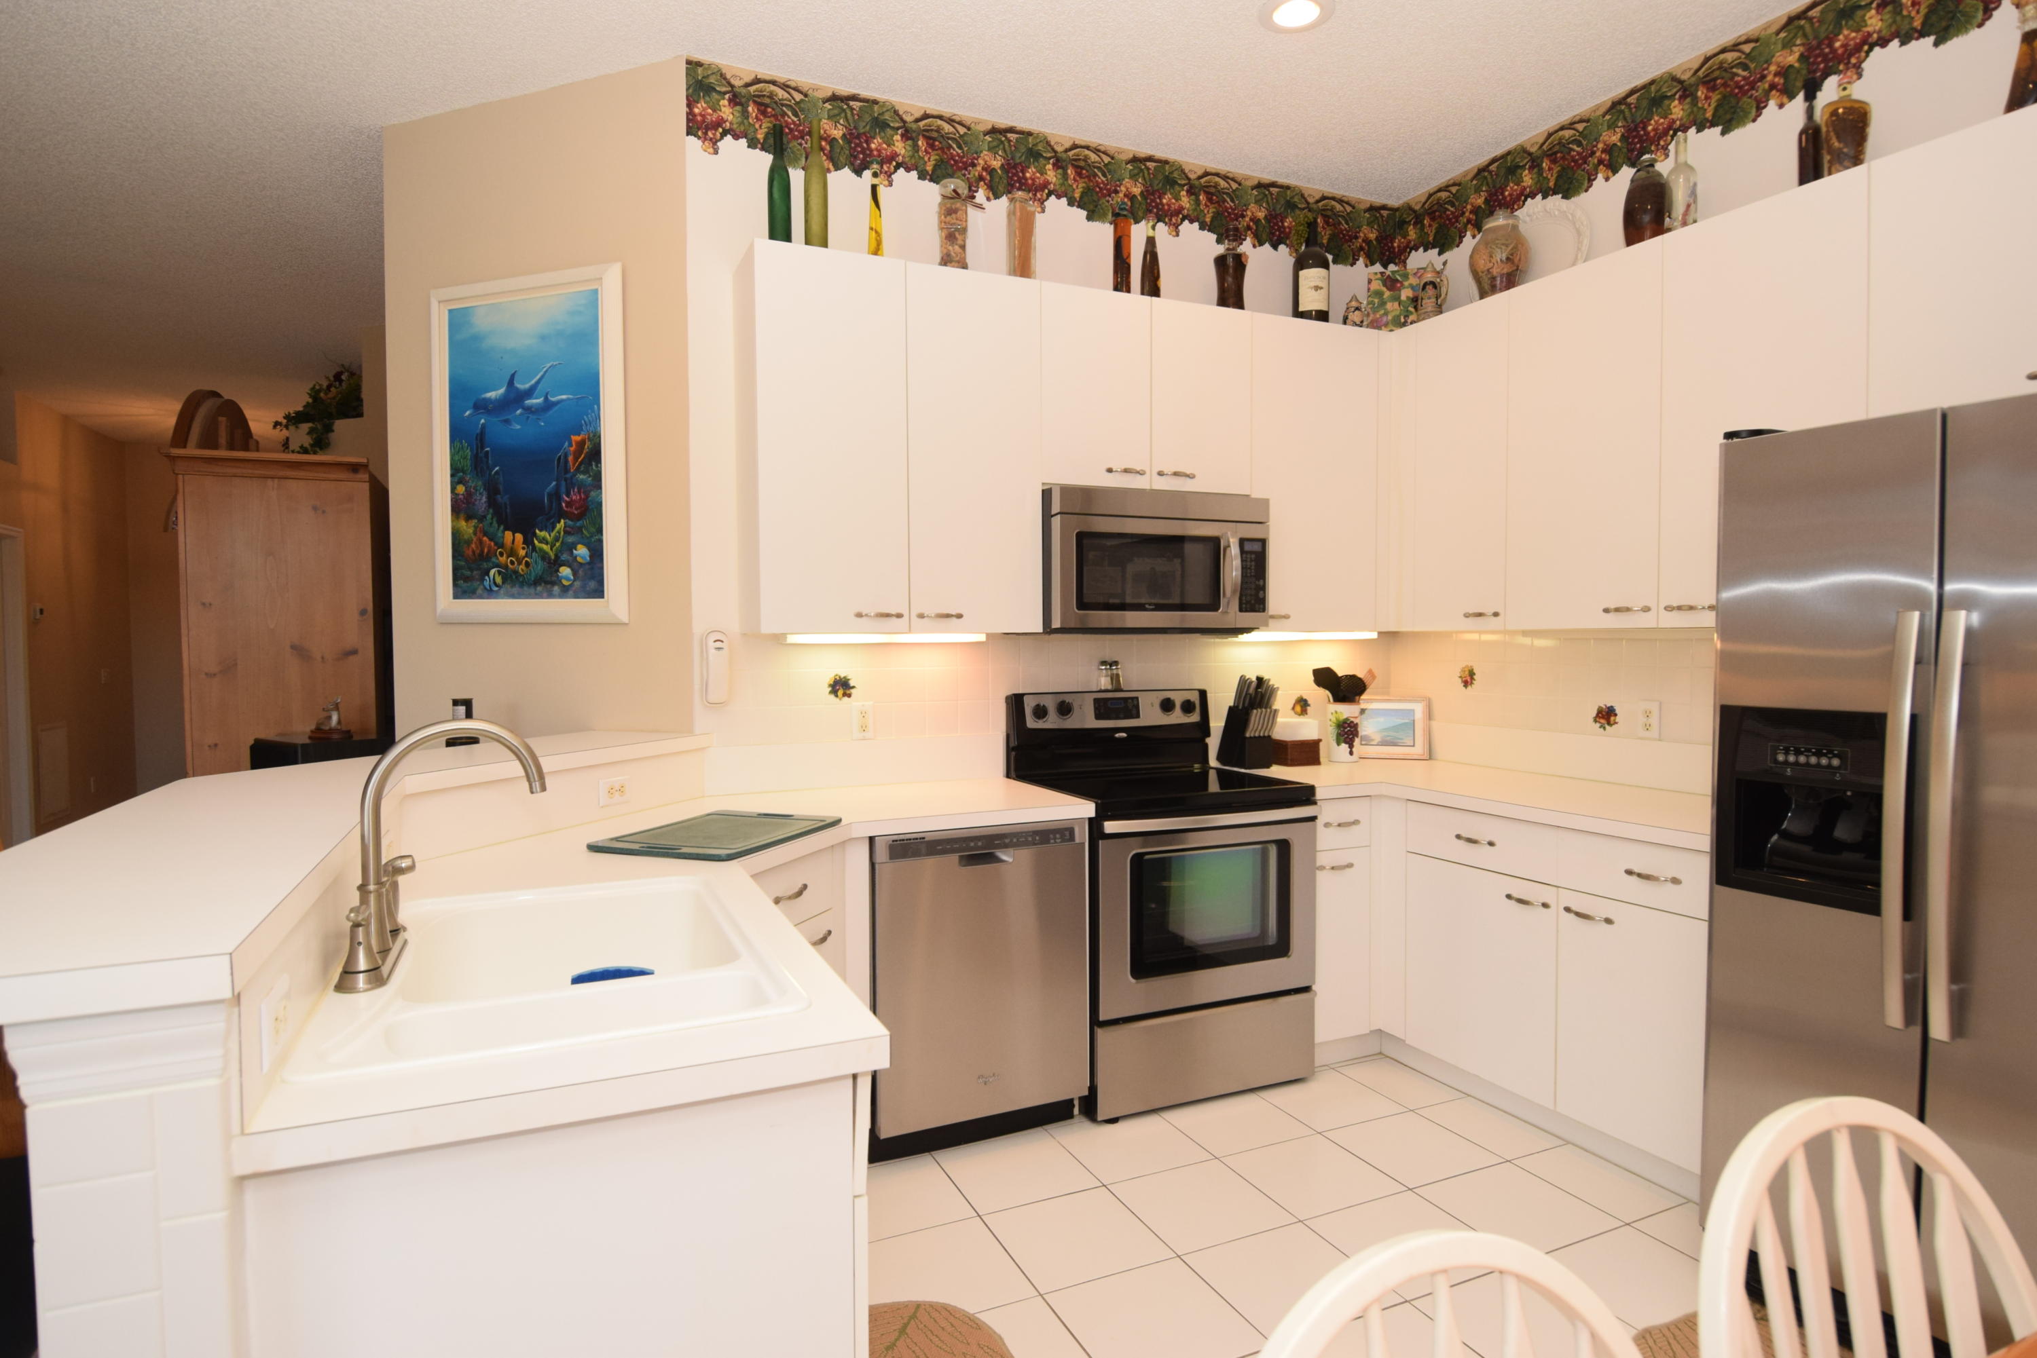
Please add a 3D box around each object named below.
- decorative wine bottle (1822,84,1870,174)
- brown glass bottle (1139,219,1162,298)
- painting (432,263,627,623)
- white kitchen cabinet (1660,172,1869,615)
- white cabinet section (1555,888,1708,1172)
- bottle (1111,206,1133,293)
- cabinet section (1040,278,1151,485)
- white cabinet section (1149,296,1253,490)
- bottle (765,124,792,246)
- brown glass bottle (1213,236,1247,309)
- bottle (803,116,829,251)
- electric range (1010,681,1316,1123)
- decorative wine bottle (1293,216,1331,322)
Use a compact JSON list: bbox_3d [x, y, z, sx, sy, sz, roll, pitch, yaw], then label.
[{"bbox_3d":[1.960,-1.292,2.408,0.096,0.253,0.070,2,3,44],"label":"decorative wine bottle"},{"bbox_3d":[0.431,-1.340,3.313,0.067,0.312,0.067,0,2,0],"label":"brown glass bottle"},{"bbox_3d":[-1.500,-0.692,3.112,0.742,1.045,0.035,0,2,20],"label":"painting"},{"bbox_3d":[1.950,-0.650,2.565,0.313,1.034,0.469,-1,2,-24],"label":"white kitchen cabinet"},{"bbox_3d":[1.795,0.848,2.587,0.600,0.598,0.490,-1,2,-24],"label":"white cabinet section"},{"bbox_3d":[0.334,-1.352,3.269,0.061,0.340,0.061,-1,2,-24],"label":"bottle"},{"bbox_3d":[0.180,-0.894,3.259,0.380,0.598,0.312,-1,2,-24],"label":"cabinet section"},{"bbox_3d":[0.529,-0.901,3.414,0.382,0.598,0.312,-1,2,-24],"label":"white cabinet section"},{"bbox_3d":[-0.656,-1.343,2.804,0.063,0.360,0.063,-1,2,-24],"label":"bottle"},{"bbox_3d":[0.716,-1.357,3.433,0.107,0.321,0.107,0,2,0],"label":"brown glass bottle"},{"bbox_3d":[-0.565,-1.363,2.844,0.066,0.394,0.066,-1,2,-24],"label":"bottle"},{"bbox_3d":[0.441,0.649,3.202,0.758,1.188,0.665,-1,2,-24],"label":"electric range"},{"bbox_3d":[1.030,-1.411,3.572,0.128,0.413,0.128,-1,2,-24],"label":"decorative wine bottle"}]

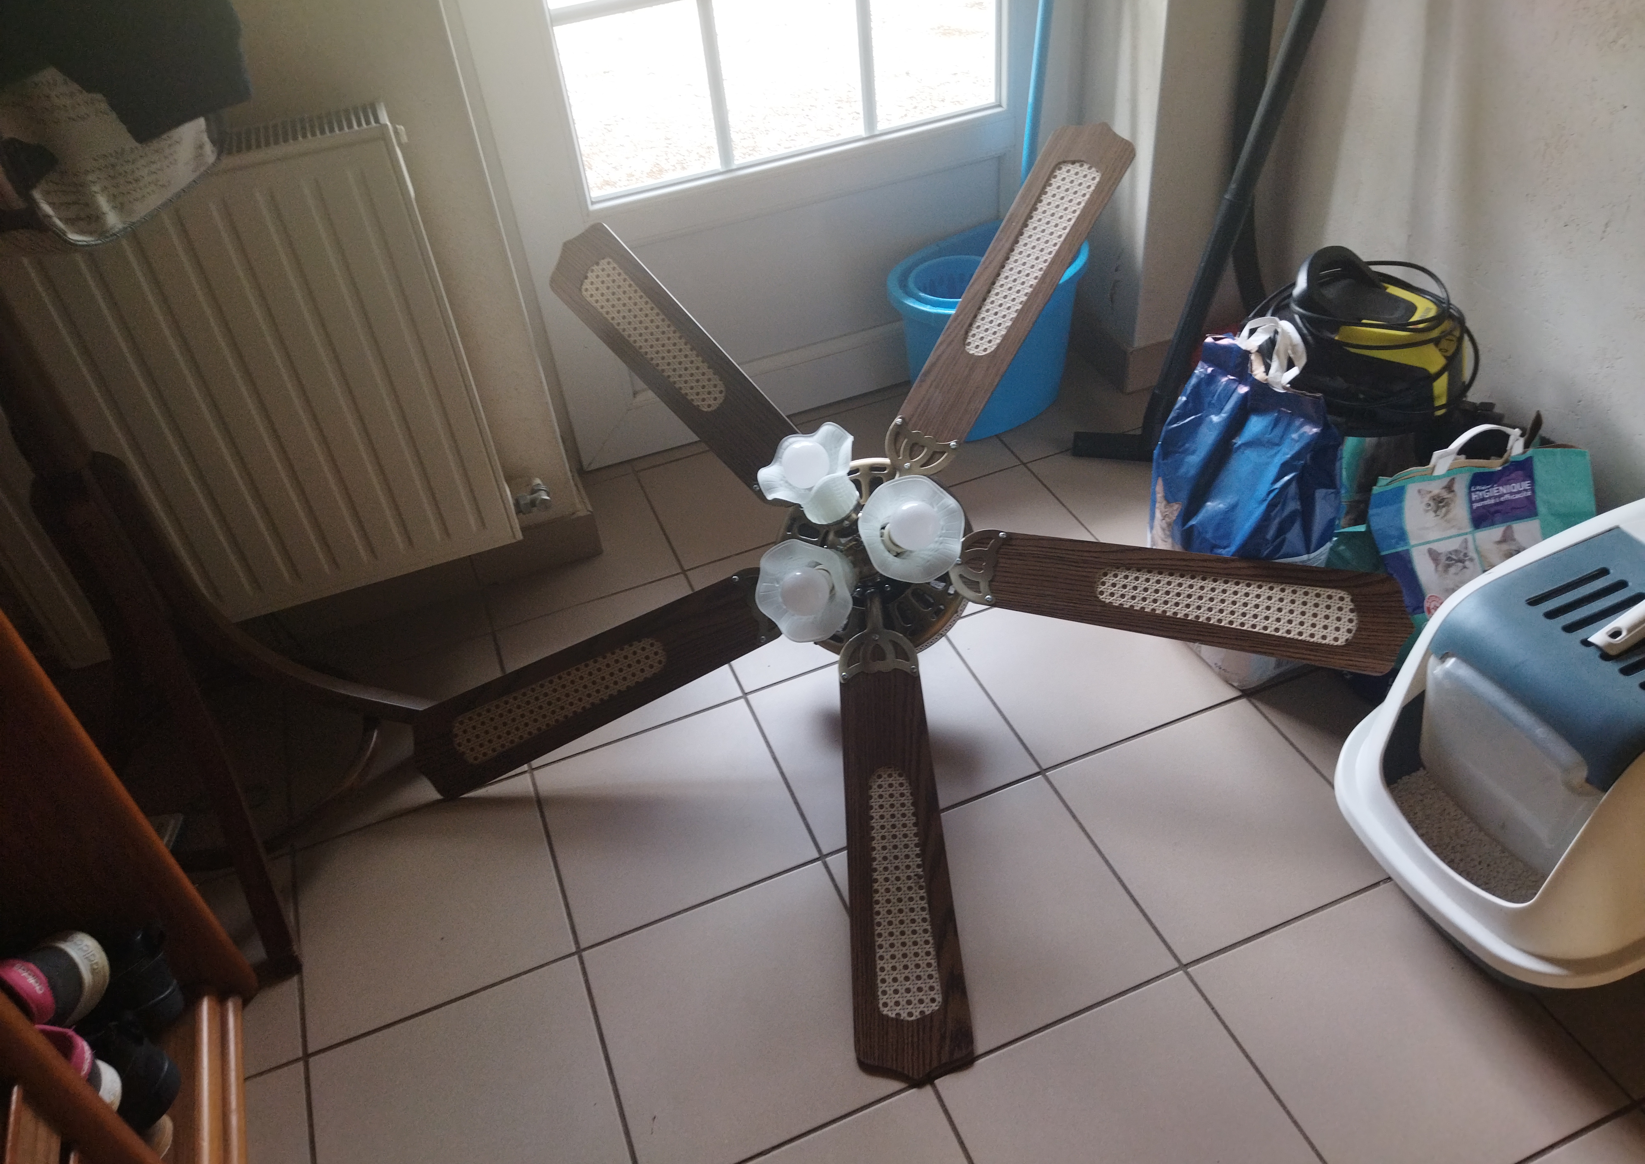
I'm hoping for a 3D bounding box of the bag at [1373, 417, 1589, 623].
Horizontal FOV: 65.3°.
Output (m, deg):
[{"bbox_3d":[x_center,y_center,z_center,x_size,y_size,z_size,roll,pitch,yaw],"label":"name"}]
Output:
[{"bbox_3d":[0.841,-0.054,1.707,0.290,0.310,0.140,-11,25,-5],"label":"bag"}]

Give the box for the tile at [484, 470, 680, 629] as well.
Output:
[{"bbox_3d":[-0.422,-0.054,2.111,0.304,0.010,0.304,-18,41,-13],"label":"tile"}]

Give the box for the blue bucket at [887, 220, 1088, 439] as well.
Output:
[{"bbox_3d":[0.296,-0.432,2.240,0.385,0.265,0.270,-33,47,-27],"label":"blue bucket"}]

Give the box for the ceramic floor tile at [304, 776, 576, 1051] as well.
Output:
[{"bbox_3d":[-0.485,0.395,1.590,0.304,0.010,0.304,-18,41,-13],"label":"ceramic floor tile"}]

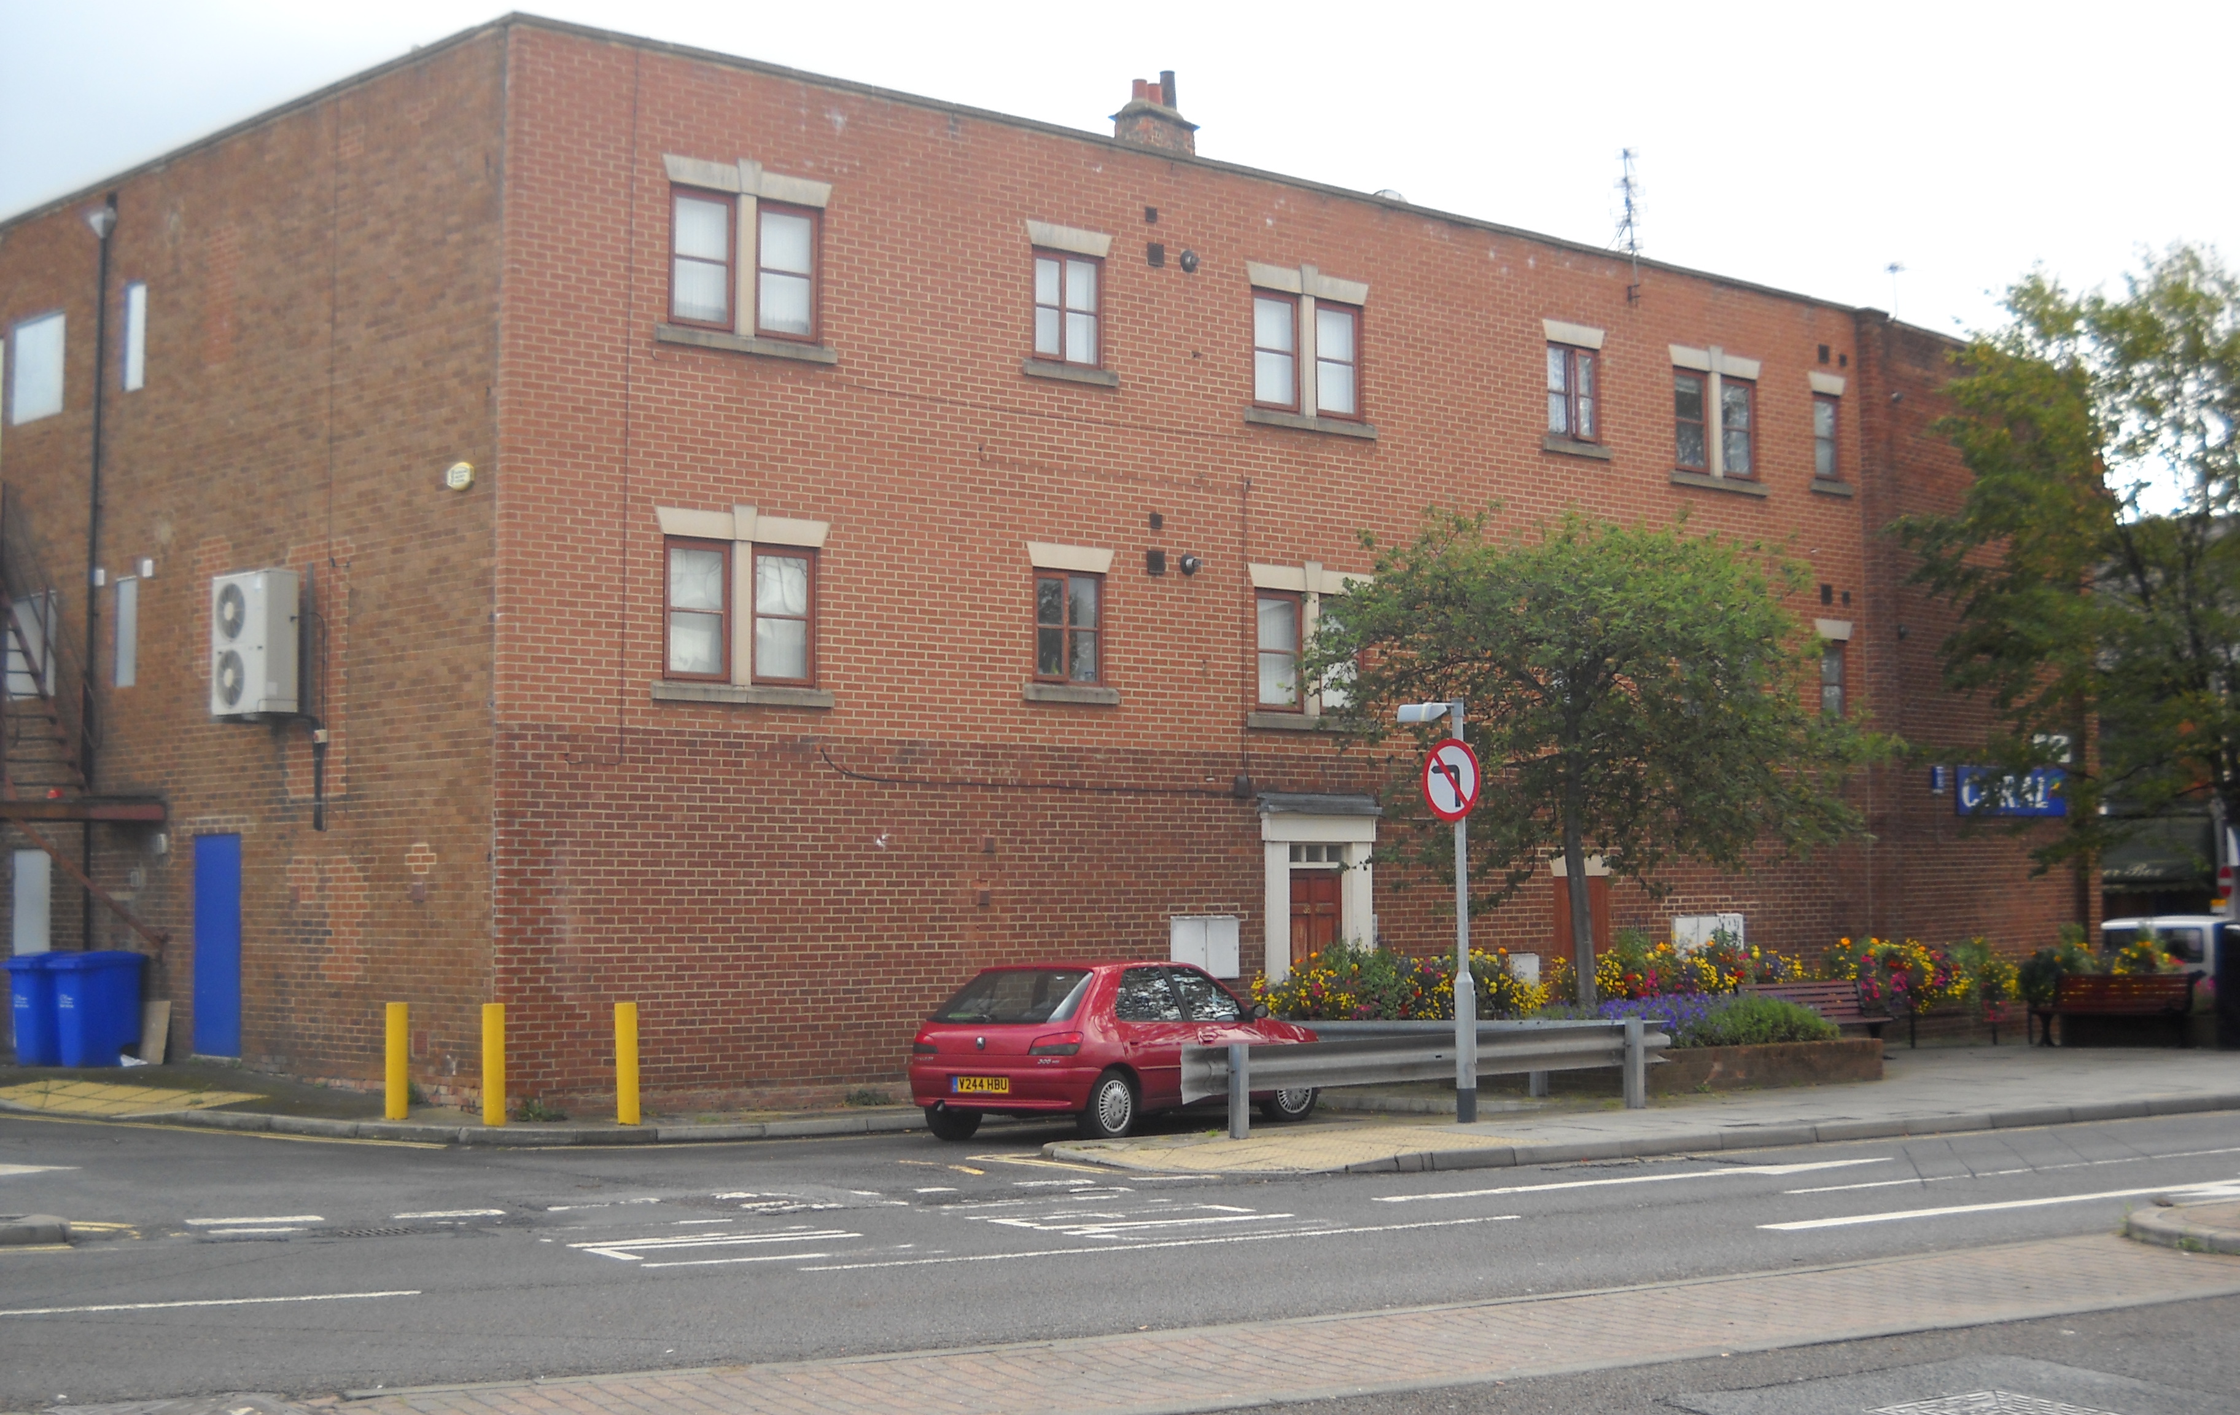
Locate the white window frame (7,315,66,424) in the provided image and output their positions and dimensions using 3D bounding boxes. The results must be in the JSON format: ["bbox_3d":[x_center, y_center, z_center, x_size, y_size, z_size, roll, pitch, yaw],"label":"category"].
[{"bbox_3d":[-10.729,-3.337,28.888,0.120,1.040,1.200,3,-5,-44],"label":"white window frame"}]

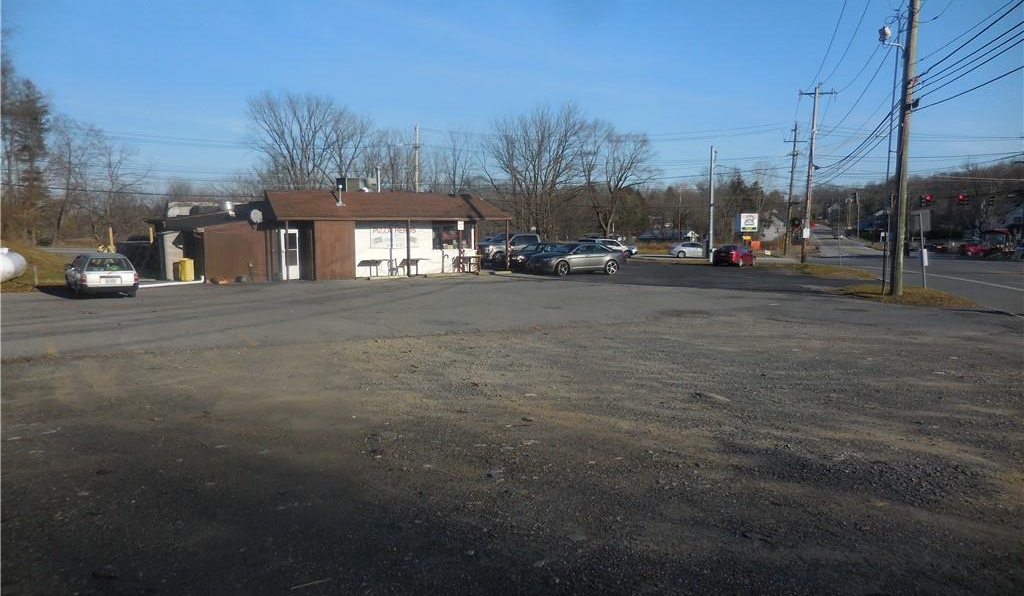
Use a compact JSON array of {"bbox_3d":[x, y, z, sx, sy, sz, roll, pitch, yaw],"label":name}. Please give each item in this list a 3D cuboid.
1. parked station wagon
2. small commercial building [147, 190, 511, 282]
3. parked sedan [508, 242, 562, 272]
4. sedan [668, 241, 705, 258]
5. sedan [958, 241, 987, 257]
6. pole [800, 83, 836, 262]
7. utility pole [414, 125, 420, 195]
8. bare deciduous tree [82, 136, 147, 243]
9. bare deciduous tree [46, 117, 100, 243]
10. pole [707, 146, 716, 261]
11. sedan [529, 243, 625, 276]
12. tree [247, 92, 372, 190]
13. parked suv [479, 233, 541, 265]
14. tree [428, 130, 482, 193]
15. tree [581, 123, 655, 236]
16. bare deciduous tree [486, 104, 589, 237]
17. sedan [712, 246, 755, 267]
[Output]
[{"bbox_3d":[-14.241,-0.829,25.546,1.700,1.420,4.450,-4,5,-37],"label":"parked station wagon"},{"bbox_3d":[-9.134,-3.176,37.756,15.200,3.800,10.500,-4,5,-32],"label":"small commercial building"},{"bbox_3d":[2.130,-2.122,39.255,4.750,1.480,1.840,-3,5,-31],"label":"parked sedan"},{"bbox_3d":[16.631,-4.452,67.945,4.600,1.460,1.800,-1,4,0],"label":"sedan"},{"bbox_3d":[43.732,-4.553,69.858,1.800,1.470,4.500,2,5,27],"label":"sedan"},{"bbox_3d":[21.609,-8.745,52.474,2.400,12.600,0.450,4,5,17],"label":"pole"},{"bbox_3d":[-7.727,-8.488,59.576,0.350,11.200,0.350,-1,4,0],"label":"utility pole"},{"bbox_3d":[-34.488,-9.114,63.479,5.200,9.400,5.000,-2,5,-28],"label":"bare deciduous tree"},{"bbox_3d":[-37.959,-9.877,63.595,4.400,10.700,4.400,-4,5,-31],"label":"bare deciduous tree"},{"bbox_3d":[14.798,-6.927,54.674,0.450,8.600,0.450,-1,4,0],"label":"pole"},{"bbox_3d":[3.208,-1.925,36.042,5.100,1.530,1.900,-4,5,-33],"label":"sedan"},{"bbox_3d":[-17.799,-10.489,64.373,10.200,14.200,9.600,-1,5,-15],"label":"tree"},{"bbox_3d":[0.240,-2.654,42.674,5.400,1.900,1.980,-3,5,-31],"label":"parked suv"},{"bbox_3d":[-6.209,-11.170,78.496,5.900,13.300,5.800,-1,4,-4],"label":"tree"},{"bbox_3d":[11.766,-12.623,84.447,8.600,14.600,8.400,0,4,8],"label":"tree"},{"bbox_3d":[2.829,-13.070,82.386,11.200,16.200,10.600,-1,4,2],"label":"bare deciduous tree"},{"bbox_3d":[15.215,-2.981,50.445,1.800,1.460,4.600,2,5,36],"label":"sedan"}]

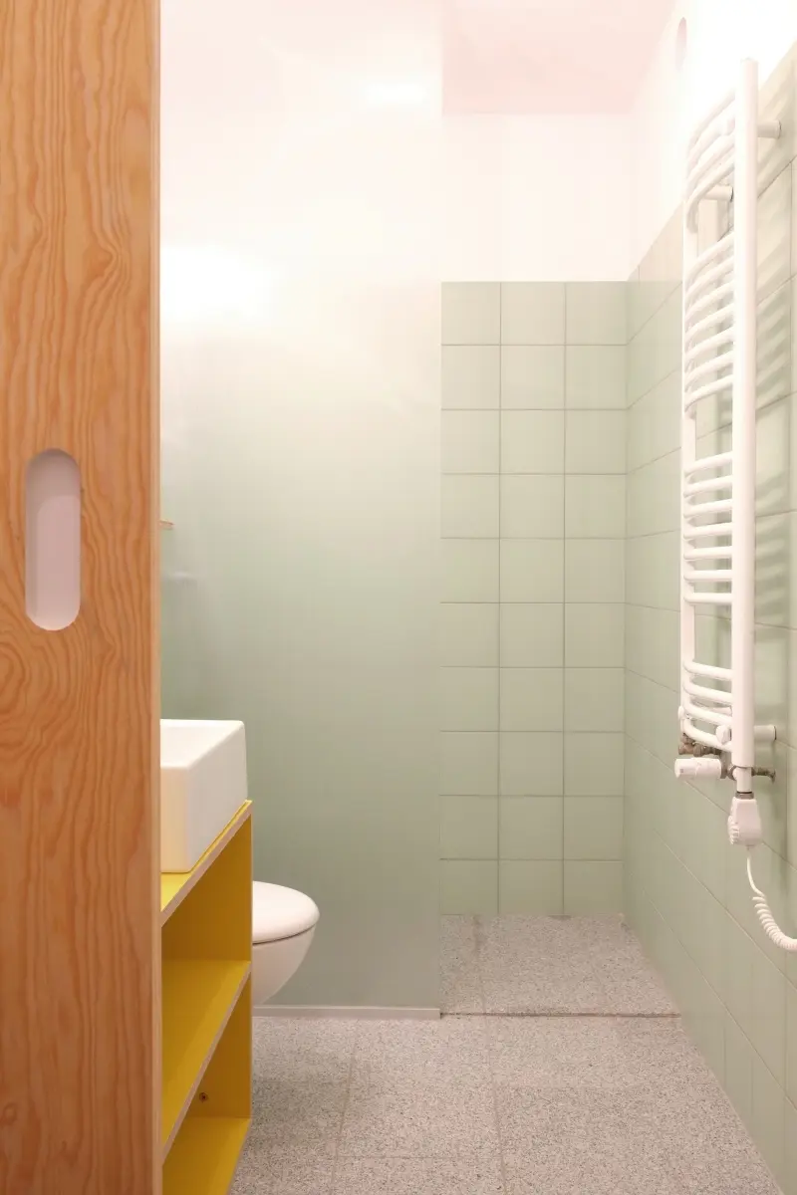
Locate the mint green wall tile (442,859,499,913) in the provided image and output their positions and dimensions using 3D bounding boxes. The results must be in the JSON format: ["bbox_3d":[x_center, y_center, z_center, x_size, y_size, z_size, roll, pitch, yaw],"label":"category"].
[{"bbox_3d":[0.216,0.908,3.448,0.199,0.169,0.009,0,1,1],"label":"mint green wall tile"}]

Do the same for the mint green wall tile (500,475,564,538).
[{"bbox_3d":[0.414,-0.282,3.400,0.198,0.198,0.009,0,1,1],"label":"mint green wall tile"}]

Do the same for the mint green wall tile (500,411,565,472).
[{"bbox_3d":[0.416,-0.481,3.398,0.198,0.198,0.009,0,1,1],"label":"mint green wall tile"}]

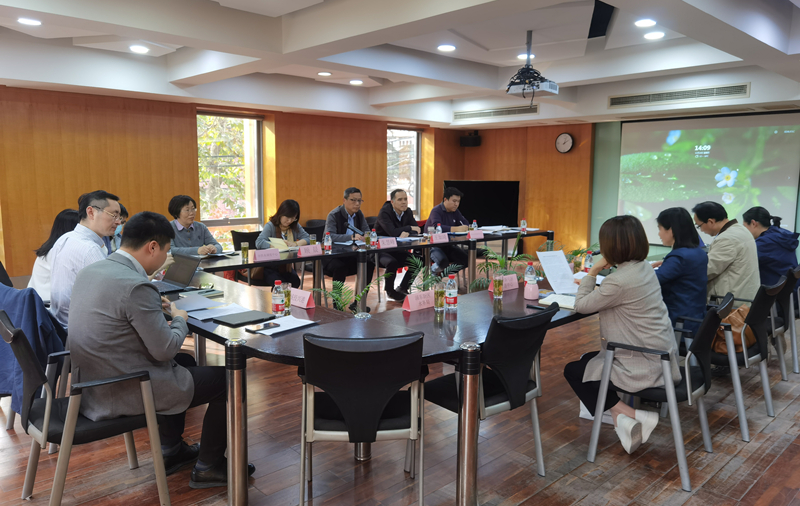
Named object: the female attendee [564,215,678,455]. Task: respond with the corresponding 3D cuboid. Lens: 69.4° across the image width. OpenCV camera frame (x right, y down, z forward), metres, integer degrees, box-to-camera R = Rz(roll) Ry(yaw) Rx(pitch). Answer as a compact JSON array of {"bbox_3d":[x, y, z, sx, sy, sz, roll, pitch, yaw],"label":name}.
[{"bbox_3d":[1.208,0.441,3.146,0.490,1.270,0.720,-7,11,-44],"label":"female attendee"}]

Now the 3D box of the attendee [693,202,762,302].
[{"bbox_3d":[2.352,0.260,4.386,0.540,1.300,0.740,-7,11,-43],"label":"attendee"}]

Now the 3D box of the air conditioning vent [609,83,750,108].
[{"bbox_3d":[3.438,-1.958,7.257,0.050,0.157,1.731,-7,10,-42],"label":"air conditioning vent"}]

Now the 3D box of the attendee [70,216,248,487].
[{"bbox_3d":[-1.113,0.458,2.652,0.800,1.300,0.540,-7,11,-43],"label":"attendee"}]

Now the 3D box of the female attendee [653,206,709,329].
[{"bbox_3d":[1.757,0.342,3.814,0.500,1.280,0.700,-7,11,-43],"label":"female attendee"}]

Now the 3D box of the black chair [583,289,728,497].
[{"bbox_3d":[1.354,0.654,3.021,0.560,0.870,0.560,7,10,37],"label":"black chair"}]

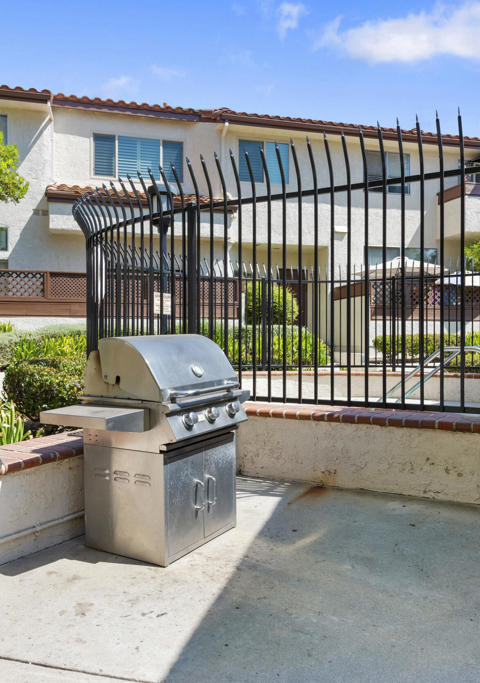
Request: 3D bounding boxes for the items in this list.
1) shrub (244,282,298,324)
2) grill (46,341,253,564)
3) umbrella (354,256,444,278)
[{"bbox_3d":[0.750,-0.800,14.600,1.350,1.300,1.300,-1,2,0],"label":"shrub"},{"bbox_3d":[-0.404,0.557,3.461,0.719,1.175,1.370,0,2,31],"label":"grill"},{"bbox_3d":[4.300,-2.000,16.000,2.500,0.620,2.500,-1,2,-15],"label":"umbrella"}]

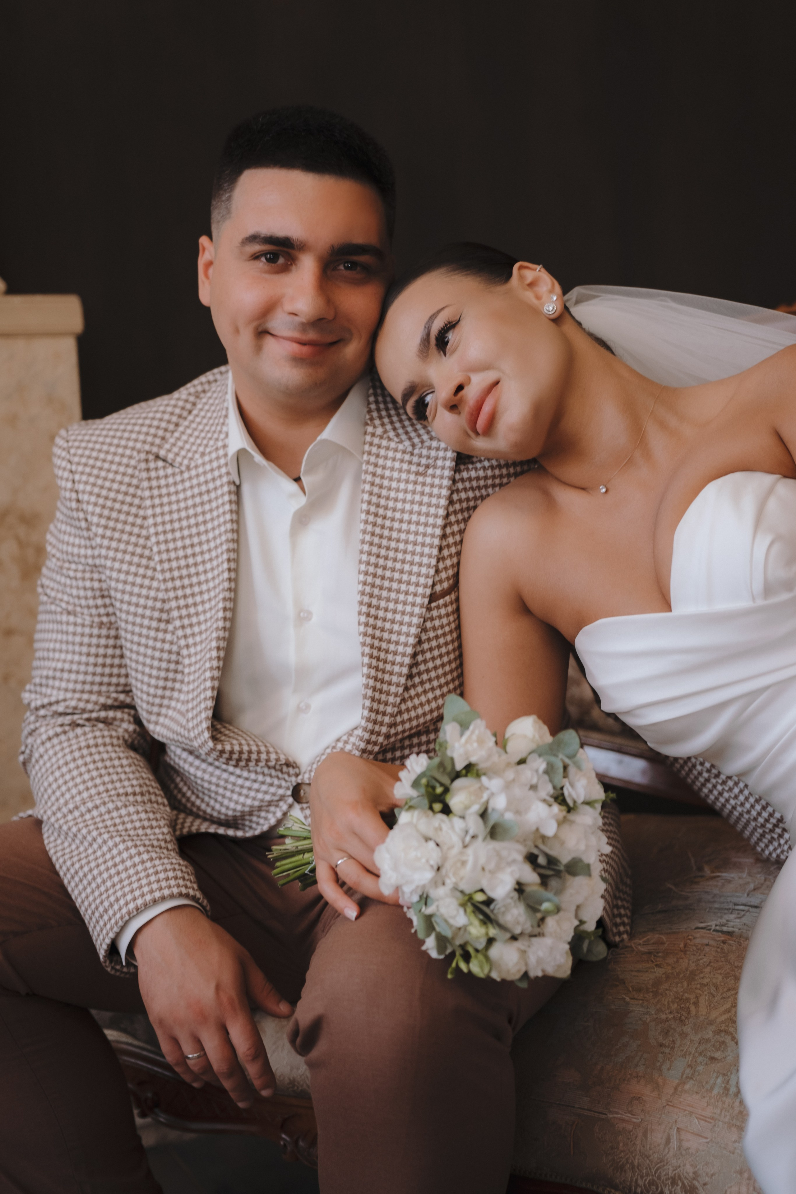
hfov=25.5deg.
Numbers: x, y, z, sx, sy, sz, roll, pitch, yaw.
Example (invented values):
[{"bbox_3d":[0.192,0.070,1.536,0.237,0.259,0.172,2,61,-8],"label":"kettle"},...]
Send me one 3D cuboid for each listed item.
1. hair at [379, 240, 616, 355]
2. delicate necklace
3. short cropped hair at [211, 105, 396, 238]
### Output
[{"bbox_3d":[0.090,-0.243,1.585,0.190,0.158,0.205,43,46,21],"label":"hair"},{"bbox_3d":[0.187,-0.146,1.560,0.135,0.110,0.110,-21,10,27],"label":"delicate necklace"},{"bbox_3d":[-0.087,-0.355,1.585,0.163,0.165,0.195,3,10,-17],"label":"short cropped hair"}]

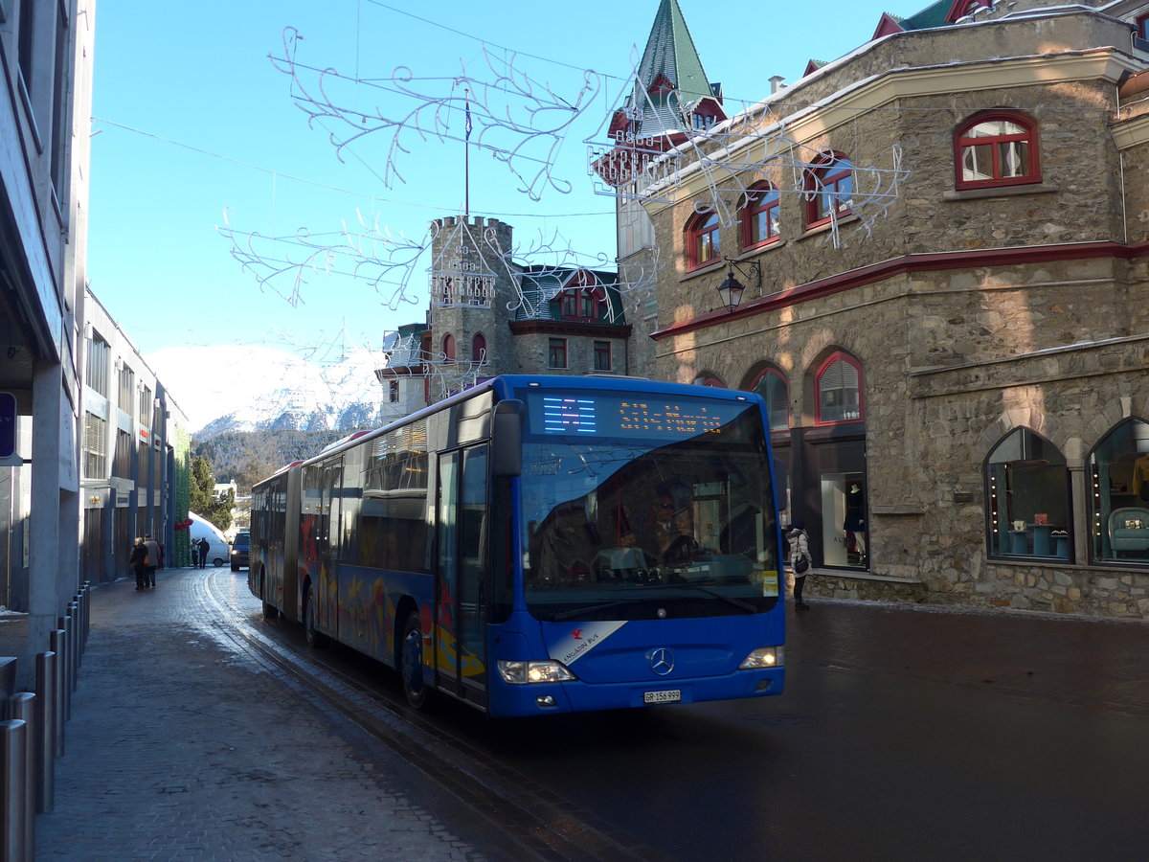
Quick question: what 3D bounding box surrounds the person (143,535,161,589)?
[{"bbox_3d":[-14.065,4.341,32.026,0.550,1.795,0.420,1,-4,-22],"label":"person"}]

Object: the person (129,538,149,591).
[{"bbox_3d":[-14.102,4.307,31.261,0.550,1.706,0.420,1,-5,-28],"label":"person"}]

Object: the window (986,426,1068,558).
[{"bbox_3d":[7.636,1.090,16.246,0.150,2.259,1.645,1,-5,-28],"label":"window"}]

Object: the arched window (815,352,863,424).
[{"bbox_3d":[5.537,-0.889,20.075,0.150,1.476,1.398,1,-5,-29],"label":"arched window"}]

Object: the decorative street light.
[{"bbox_3d":[3.773,-3.233,21.497,1.040,1.248,0.450,1,-5,-29],"label":"decorative street light"}]

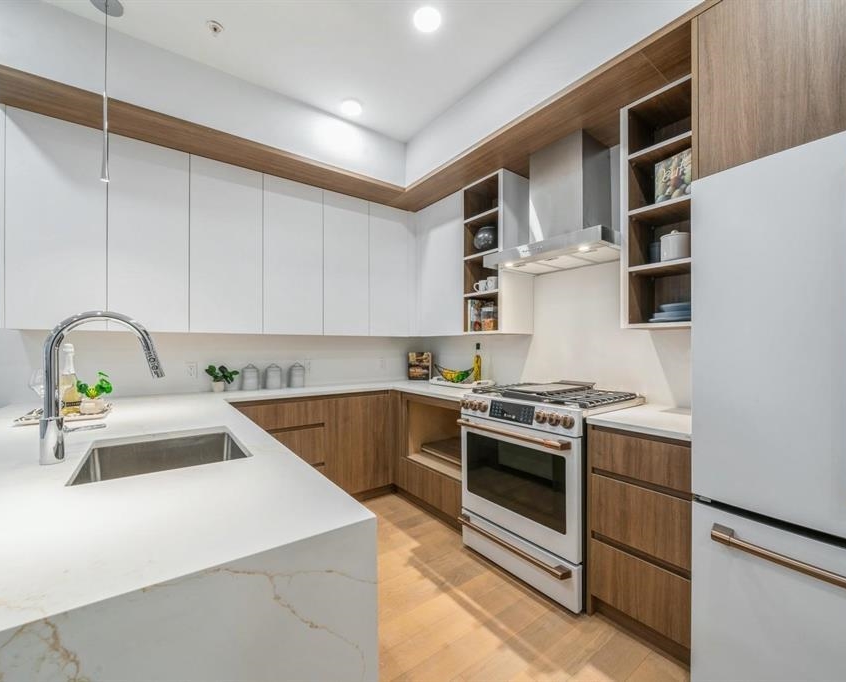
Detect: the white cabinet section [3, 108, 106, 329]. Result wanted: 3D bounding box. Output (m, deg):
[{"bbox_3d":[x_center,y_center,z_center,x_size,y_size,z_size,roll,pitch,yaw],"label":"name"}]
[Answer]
[{"bbox_3d":[-1.971,-0.598,2.036,0.380,1.084,0.335,0,-1,-37],"label":"white cabinet section"}]

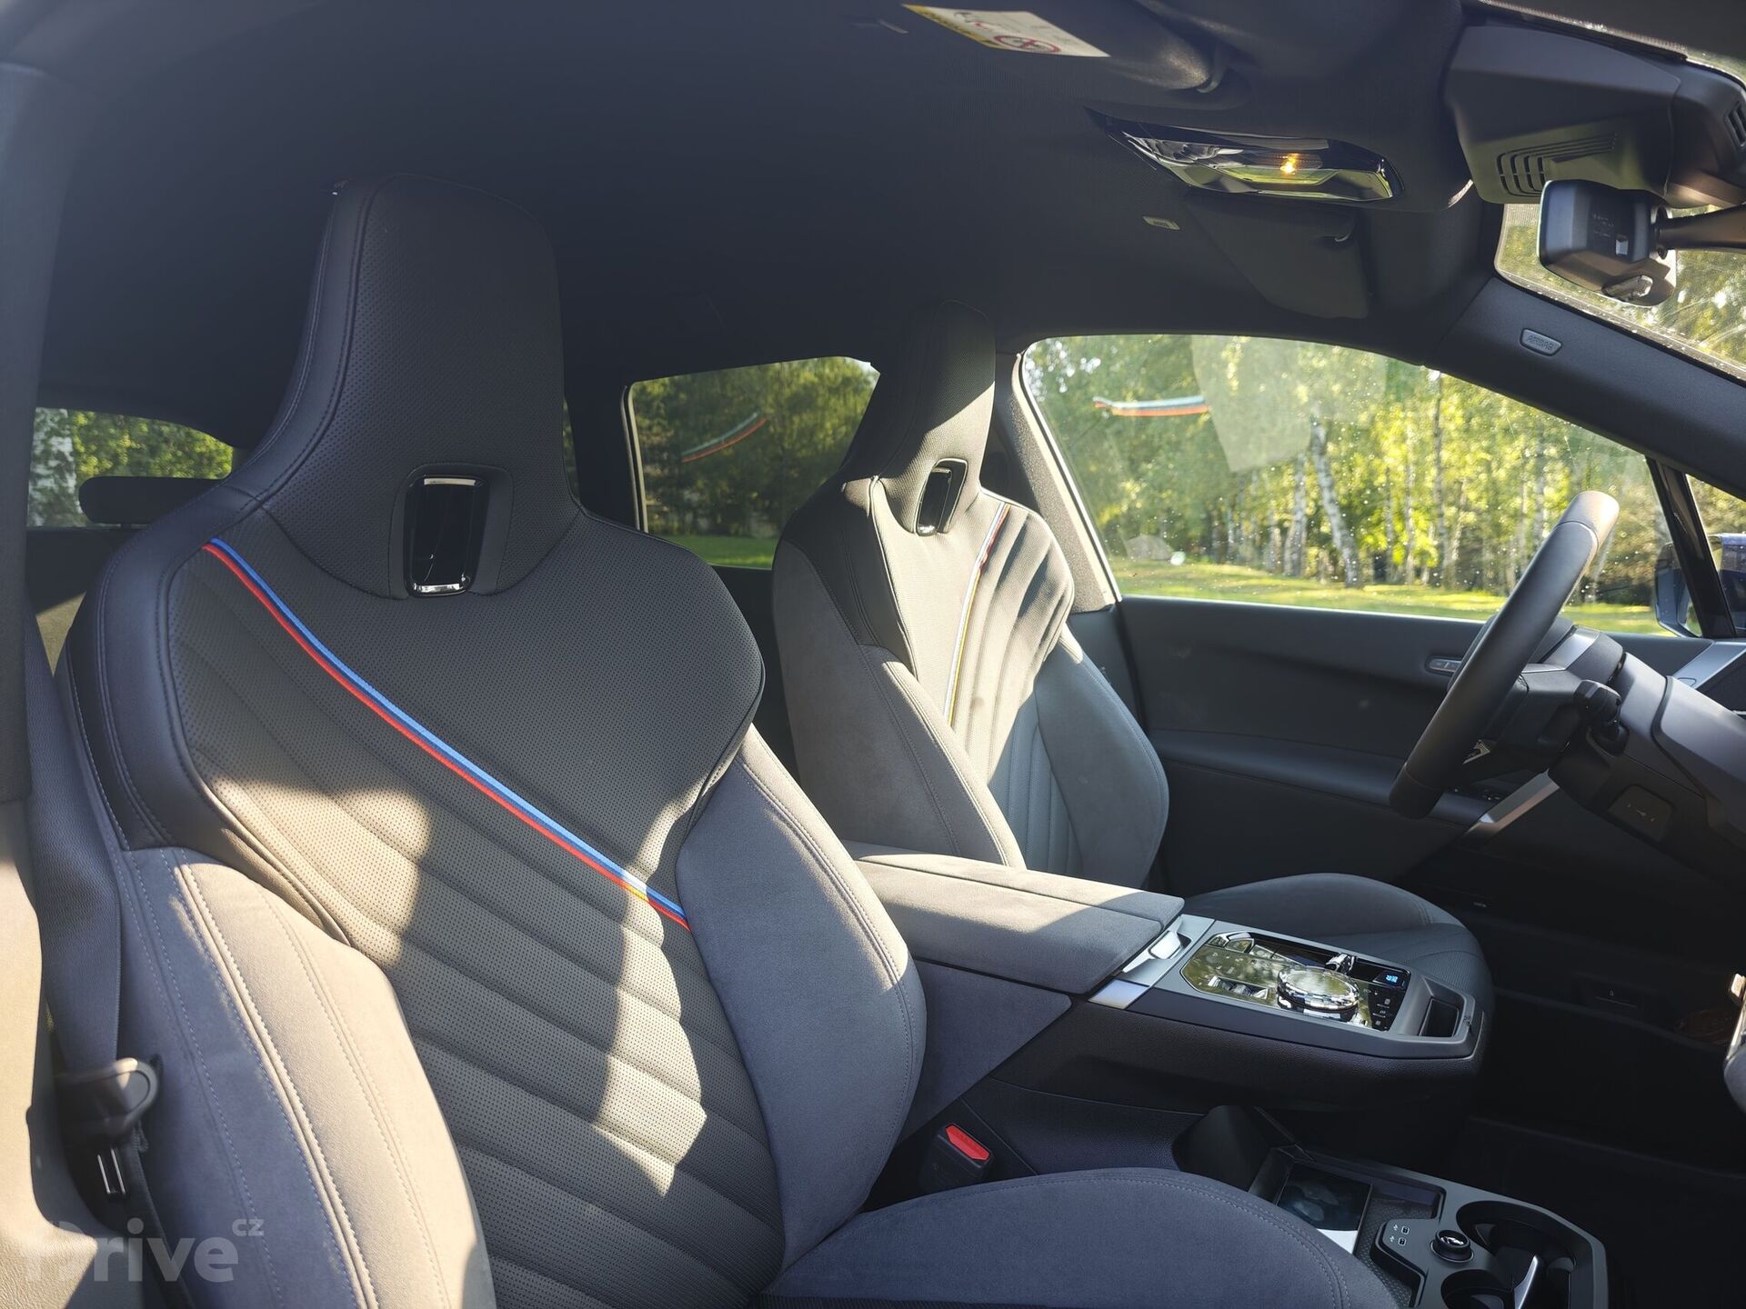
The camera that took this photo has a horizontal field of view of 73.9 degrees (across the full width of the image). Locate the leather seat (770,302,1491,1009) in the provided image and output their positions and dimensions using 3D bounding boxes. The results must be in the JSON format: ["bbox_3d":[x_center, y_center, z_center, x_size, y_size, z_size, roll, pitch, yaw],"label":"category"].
[{"bbox_3d":[0.306,0.059,1.392,0.820,0.985,0.560,5,8,33],"label":"leather seat"}]

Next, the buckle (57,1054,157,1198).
[{"bbox_3d":[-0.416,0.257,0.630,0.057,0.076,0.023,-7,6,10],"label":"buckle"}]

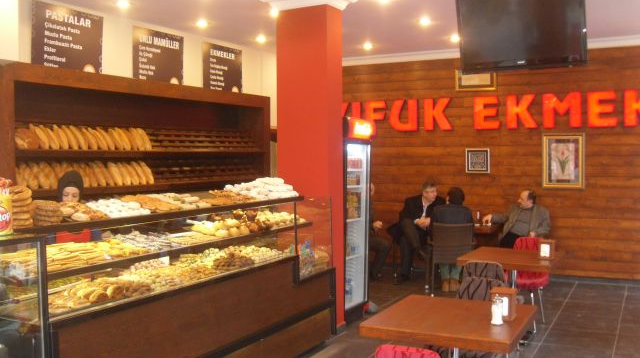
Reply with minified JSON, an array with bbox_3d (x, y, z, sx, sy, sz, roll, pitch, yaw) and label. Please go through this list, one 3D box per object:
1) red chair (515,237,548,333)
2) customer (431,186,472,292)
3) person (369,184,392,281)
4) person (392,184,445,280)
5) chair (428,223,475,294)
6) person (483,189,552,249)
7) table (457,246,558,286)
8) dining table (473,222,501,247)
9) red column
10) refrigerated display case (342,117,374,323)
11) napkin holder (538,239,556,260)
[{"bbox_3d":[2.032,1.026,6.186,0.440,0.840,0.530,0,2,28],"label":"red chair"},{"bbox_3d":[1.649,0.752,7.968,0.500,1.290,0.740,0,2,9],"label":"customer"},{"bbox_3d":[0.612,0.737,8.772,0.740,1.290,0.520,0,2,28],"label":"person"},{"bbox_3d":[1.322,0.699,8.307,0.600,1.320,0.800,-2,3,-38],"label":"person"},{"bbox_3d":[1.641,0.966,7.823,0.570,0.880,0.580,0,2,9],"label":"chair"},{"bbox_3d":[2.492,0.752,7.890,0.820,1.220,0.620,-2,2,-28],"label":"person"},{"bbox_3d":[1.755,1.083,5.791,0.790,0.750,0.820,0,2,28],"label":"table"},{"bbox_3d":[1.915,0.985,8.128,0.800,0.750,0.800,1,2,28],"label":"dining table"},{"bbox_3d":[-0.078,-0.067,6.007,0.530,3.060,0.340,0,2,28],"label":"red column"},{"bbox_3d":[0.114,0.410,6.522,0.660,2.060,0.650,1,2,28],"label":"refrigerated display case"},{"bbox_3d":[2.015,0.626,5.565,0.130,0.165,0.115,1,2,28],"label":"napkin holder"}]

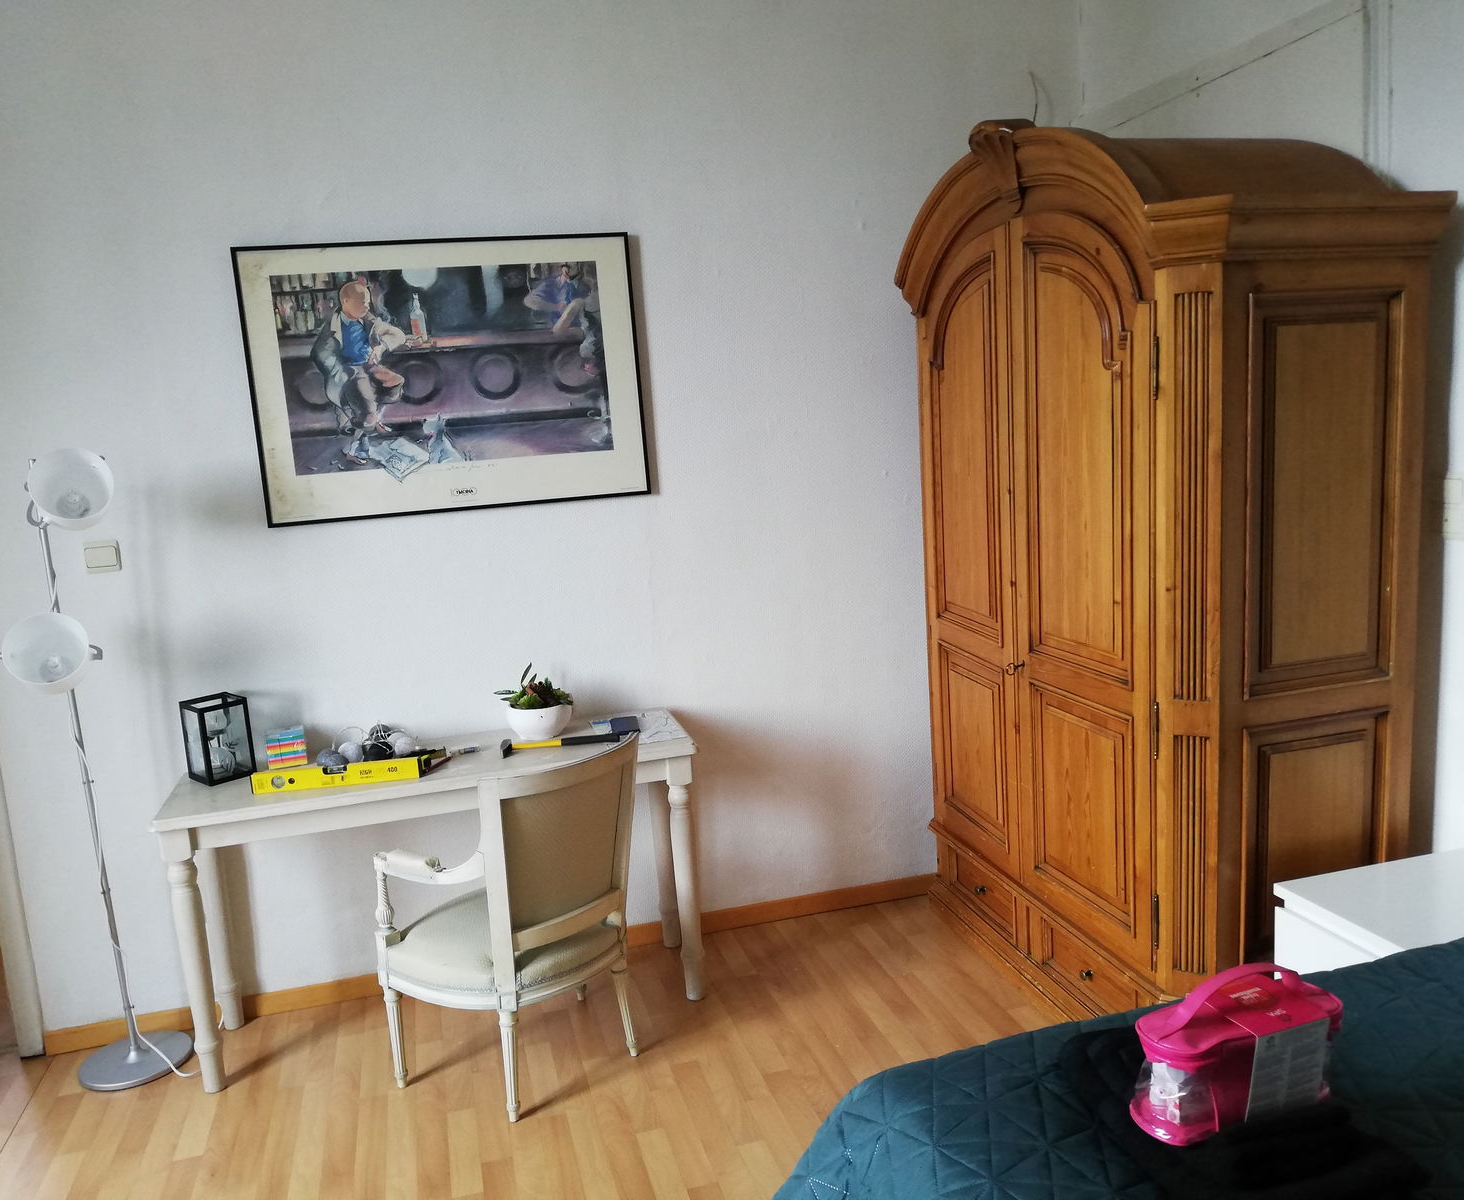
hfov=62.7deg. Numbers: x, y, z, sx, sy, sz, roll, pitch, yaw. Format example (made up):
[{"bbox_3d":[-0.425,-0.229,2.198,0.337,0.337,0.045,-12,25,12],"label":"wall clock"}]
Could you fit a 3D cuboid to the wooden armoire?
[{"bbox_3d":[0.966,-0.052,3.011,0.630,2.155,1.370,-6,10,-15],"label":"wooden armoire"}]

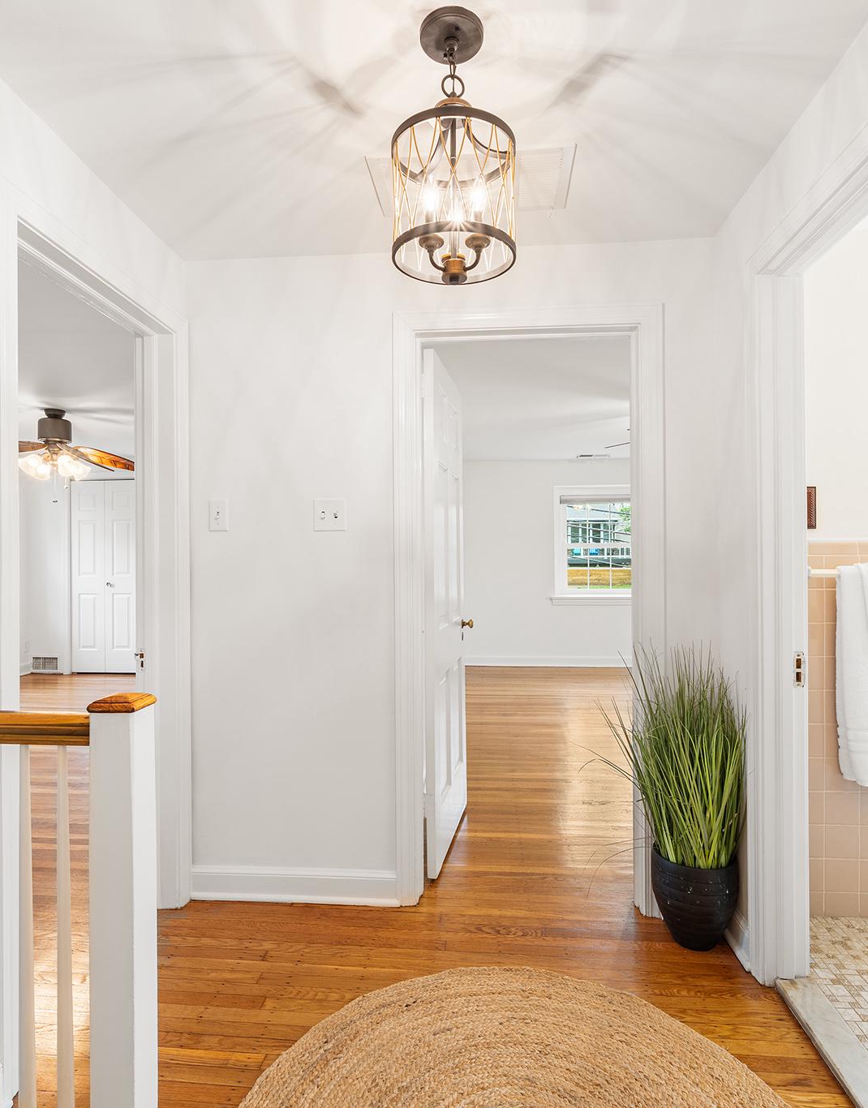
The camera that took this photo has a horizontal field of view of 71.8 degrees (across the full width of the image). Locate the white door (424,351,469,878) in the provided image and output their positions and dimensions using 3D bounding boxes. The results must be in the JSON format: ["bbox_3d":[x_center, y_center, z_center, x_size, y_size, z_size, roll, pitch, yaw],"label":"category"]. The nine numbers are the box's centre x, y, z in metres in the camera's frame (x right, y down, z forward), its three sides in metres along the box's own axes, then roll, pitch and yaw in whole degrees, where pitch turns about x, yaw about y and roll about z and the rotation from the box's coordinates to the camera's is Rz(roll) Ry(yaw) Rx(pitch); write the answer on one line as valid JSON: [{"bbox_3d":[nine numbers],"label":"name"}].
[{"bbox_3d":[0.064,0.234,2.675,0.040,2.040,0.730,0,0,12],"label":"white door"}]

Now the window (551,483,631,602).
[{"bbox_3d":[1.899,-0.130,6.787,1.080,1.280,0.120,0,0,5],"label":"window"}]

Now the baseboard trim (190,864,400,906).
[{"bbox_3d":[-0.514,1.204,2.186,0.770,0.138,0.022,0,0,5],"label":"baseboard trim"}]

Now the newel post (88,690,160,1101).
[{"bbox_3d":[-0.580,0.770,1.135,0.088,1.006,0.088,0,0,5],"label":"newel post"}]

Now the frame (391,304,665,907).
[{"bbox_3d":[0.337,0.206,2.179,0.944,2.122,0.150,0,0,5],"label":"frame"}]

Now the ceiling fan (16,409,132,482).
[{"bbox_3d":[-2.755,-0.793,4.373,1.320,0.530,1.320,0,0,5],"label":"ceiling fan"}]

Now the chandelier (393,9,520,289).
[{"bbox_3d":[0.039,-0.821,1.241,0.260,0.510,0.260,0,0,5],"label":"chandelier"}]

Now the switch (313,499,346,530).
[{"bbox_3d":[-0.378,-0.139,2.177,0.117,0.117,0.012,0,0,5],"label":"switch"}]

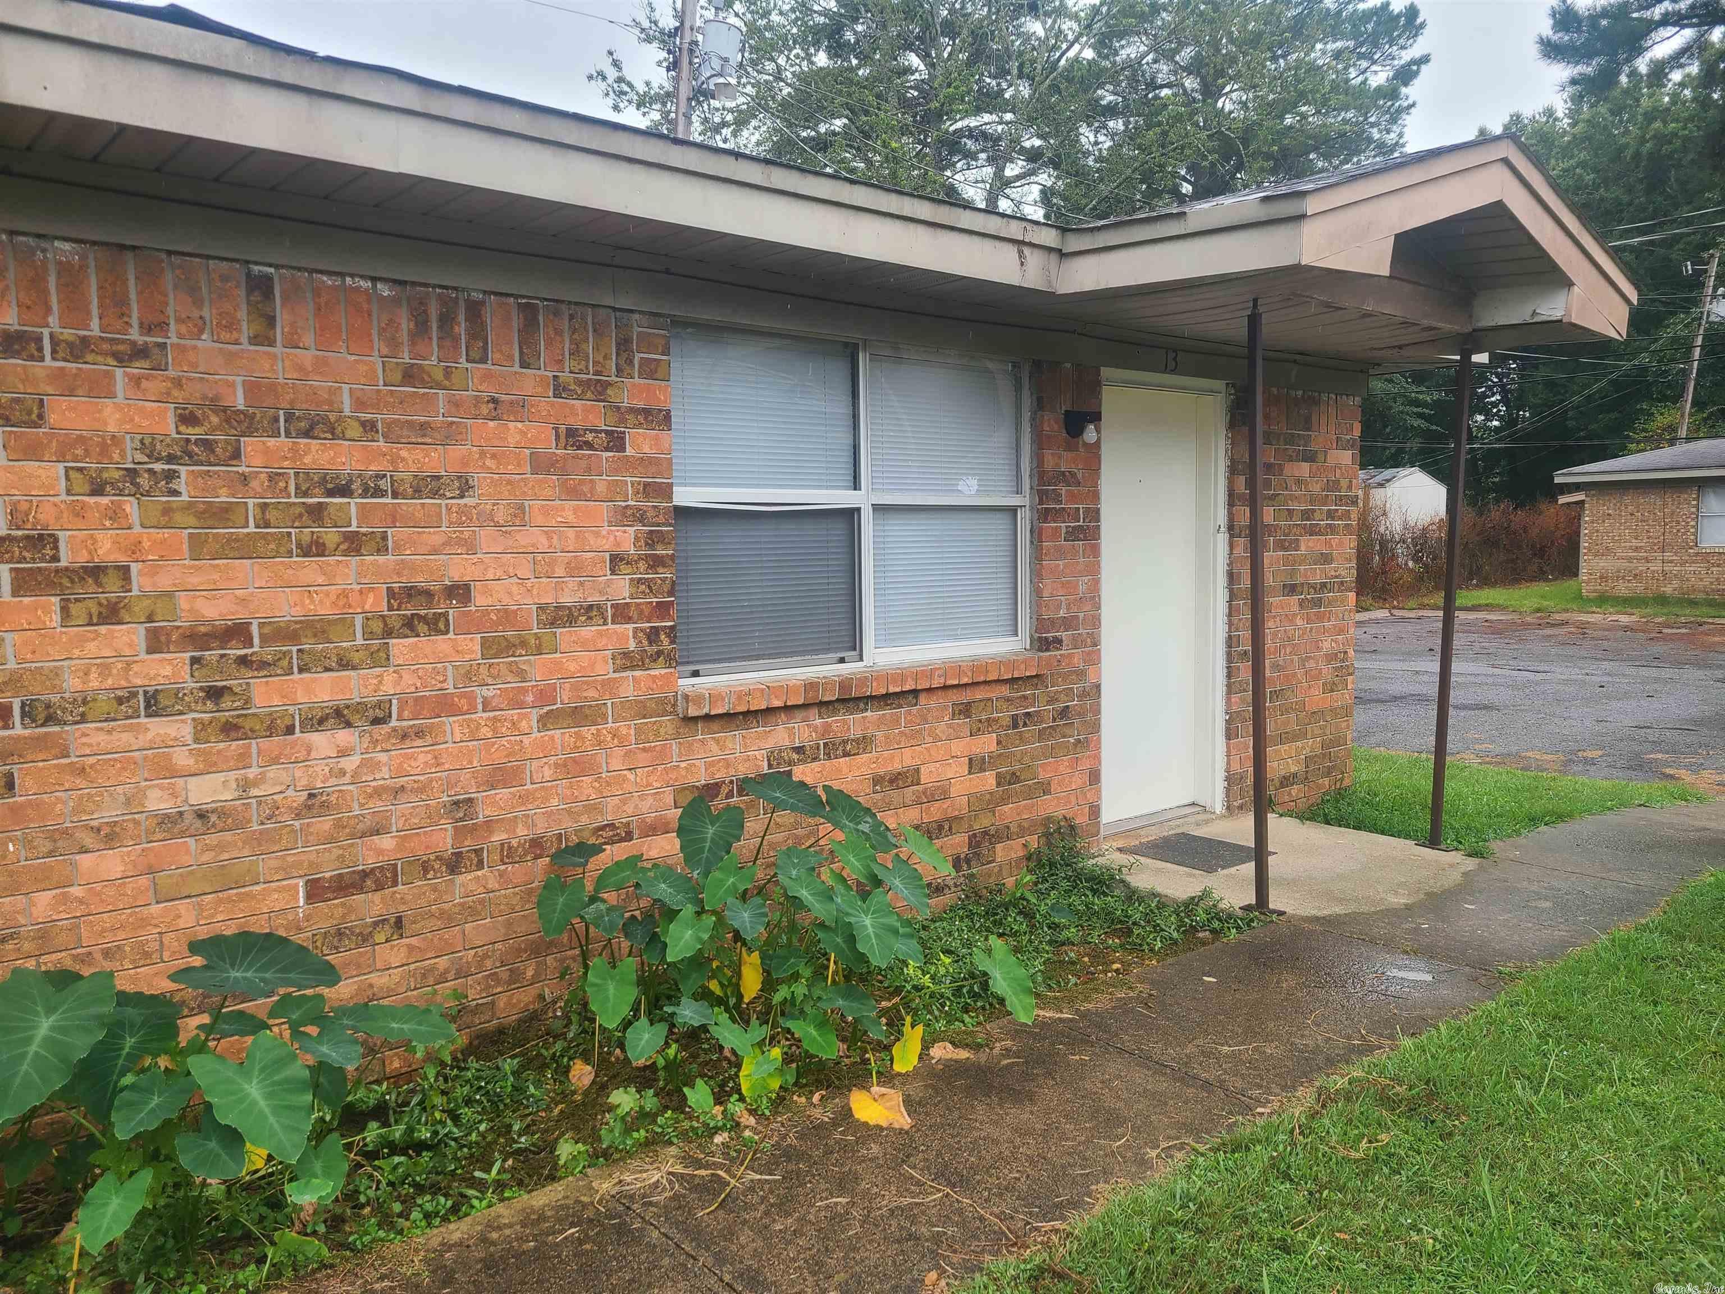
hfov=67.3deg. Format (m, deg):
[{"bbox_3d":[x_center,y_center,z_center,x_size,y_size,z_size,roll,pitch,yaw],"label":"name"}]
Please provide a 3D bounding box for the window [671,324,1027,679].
[{"bbox_3d":[0.016,-0.518,4.805,1.750,1.175,0.080,-5,7,-41],"label":"window"}]

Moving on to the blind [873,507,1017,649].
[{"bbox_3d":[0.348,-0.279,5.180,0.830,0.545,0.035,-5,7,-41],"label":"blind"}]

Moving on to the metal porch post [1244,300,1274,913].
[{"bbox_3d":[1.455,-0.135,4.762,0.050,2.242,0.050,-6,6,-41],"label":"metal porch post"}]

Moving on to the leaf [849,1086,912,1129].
[{"bbox_3d":[0.049,1.141,3.244,0.150,0.035,0.190,-3,5,-22],"label":"leaf"}]

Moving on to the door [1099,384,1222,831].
[{"bbox_3d":[1.359,-0.186,6.044,0.880,2.020,0.060,-5,7,-41],"label":"door"}]

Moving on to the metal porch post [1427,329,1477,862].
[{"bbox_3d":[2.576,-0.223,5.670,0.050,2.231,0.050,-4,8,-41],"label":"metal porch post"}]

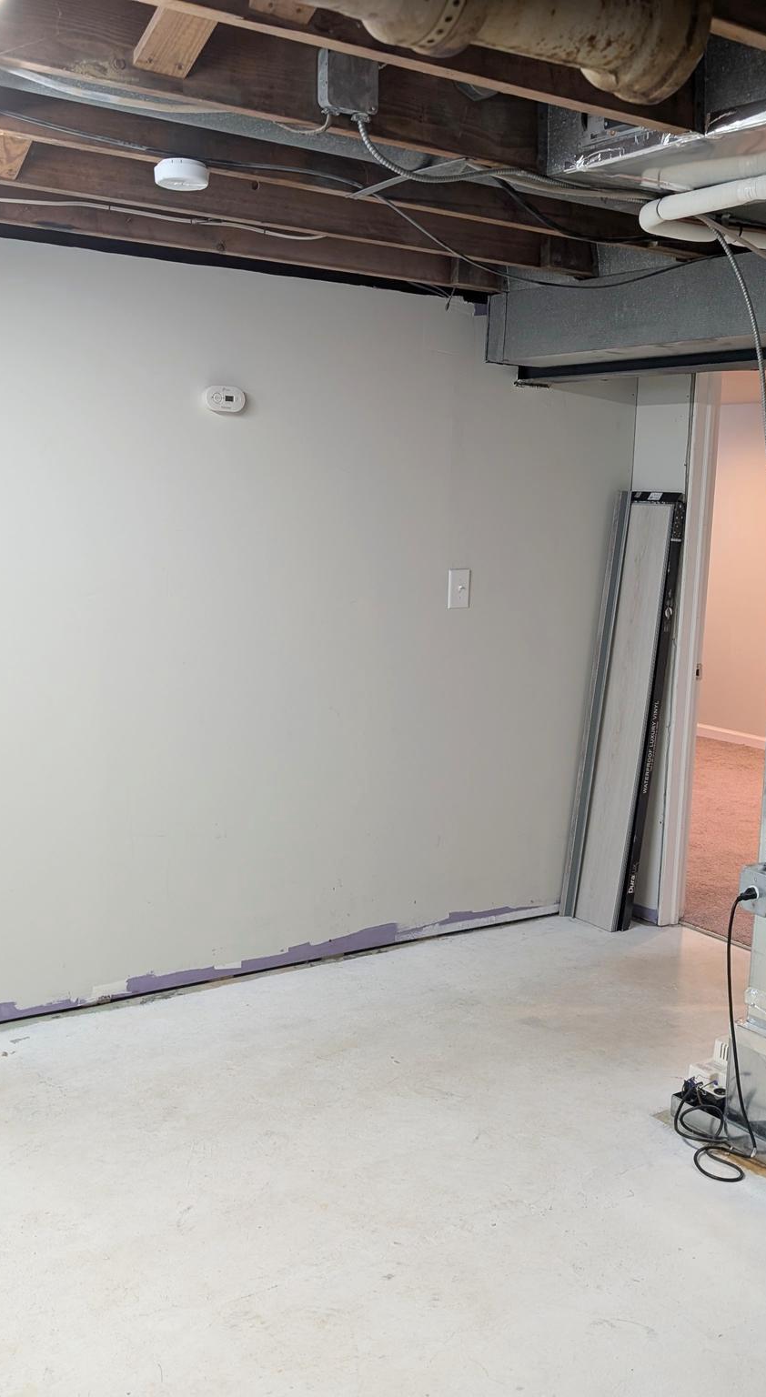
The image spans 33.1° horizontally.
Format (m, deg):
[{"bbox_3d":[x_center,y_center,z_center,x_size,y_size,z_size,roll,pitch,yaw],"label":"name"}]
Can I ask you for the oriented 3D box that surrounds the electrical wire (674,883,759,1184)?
[{"bbox_3d":[0.775,0.736,2.984,0.211,0.659,0.272,-5,11,-36],"label":"electrical wire"}]

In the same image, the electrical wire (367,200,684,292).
[{"bbox_3d":[0.405,-1.088,3.196,1.096,0.141,0.060,-5,11,-38],"label":"electrical wire"}]

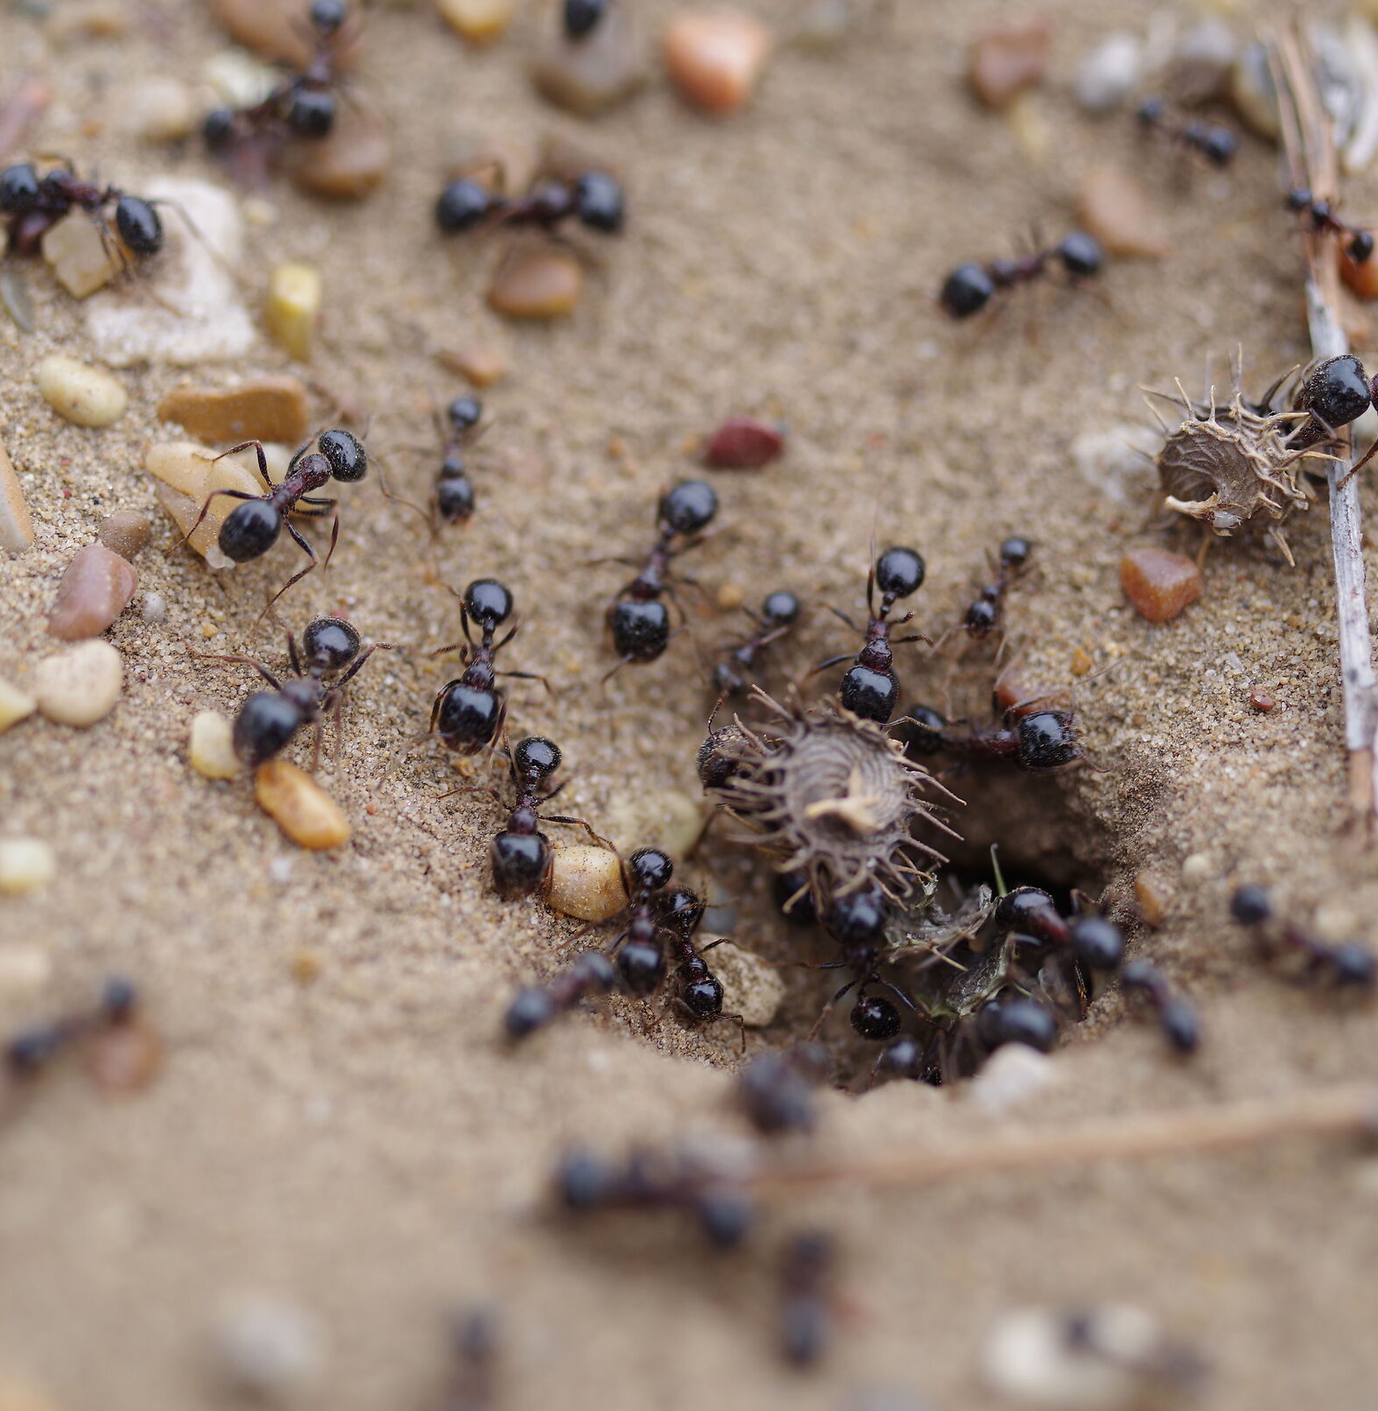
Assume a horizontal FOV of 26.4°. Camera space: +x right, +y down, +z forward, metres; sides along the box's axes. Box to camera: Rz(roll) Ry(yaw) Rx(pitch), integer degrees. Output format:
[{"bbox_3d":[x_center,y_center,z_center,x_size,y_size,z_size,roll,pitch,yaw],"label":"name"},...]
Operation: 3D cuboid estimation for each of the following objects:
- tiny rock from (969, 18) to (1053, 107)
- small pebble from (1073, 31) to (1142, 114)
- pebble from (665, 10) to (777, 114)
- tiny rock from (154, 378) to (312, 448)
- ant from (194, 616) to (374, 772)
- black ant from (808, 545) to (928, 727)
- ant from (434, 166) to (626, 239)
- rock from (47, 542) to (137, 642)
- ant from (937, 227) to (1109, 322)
[{"bbox_3d":[0.018,-0.036,0.163,0.004,0.003,0.004,0,48,0],"label":"tiny rock"},{"bbox_3d":[0.021,-0.032,0.149,0.003,0.002,0.004,32,54,26],"label":"small pebble"},{"bbox_3d":[0.002,-0.033,0.151,0.005,0.004,0.005,0,43,0],"label":"pebble"},{"bbox_3d":[-0.020,-0.013,0.132,0.007,0.002,0.002,0,48,0],"label":"tiny rock"},{"bbox_3d":[-0.018,-0.001,0.136,0.007,0.004,0.009,22,52,19],"label":"ant"},{"bbox_3d":[0.008,-0.003,0.126,0.006,0.003,0.008,10,55,7],"label":"black ant"},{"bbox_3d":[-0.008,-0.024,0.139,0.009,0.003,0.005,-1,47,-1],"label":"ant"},{"bbox_3d":[-0.026,-0.005,0.126,0.003,0.002,0.004,25,53,21],"label":"rock"},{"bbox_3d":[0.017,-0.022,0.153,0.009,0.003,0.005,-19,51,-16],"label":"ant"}]

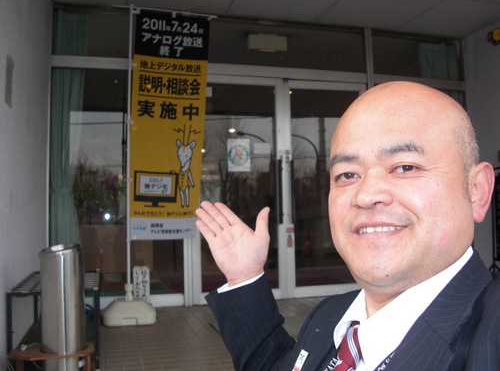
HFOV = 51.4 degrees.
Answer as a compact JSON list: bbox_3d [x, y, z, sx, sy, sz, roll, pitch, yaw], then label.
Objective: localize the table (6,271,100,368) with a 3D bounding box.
[{"bbox_3d":[-1.105,0.759,3.053,0.433,0.415,1.017,0,-4,-15],"label":"table"}]

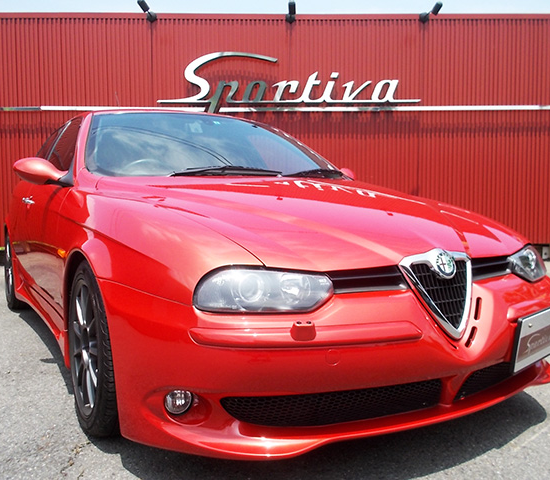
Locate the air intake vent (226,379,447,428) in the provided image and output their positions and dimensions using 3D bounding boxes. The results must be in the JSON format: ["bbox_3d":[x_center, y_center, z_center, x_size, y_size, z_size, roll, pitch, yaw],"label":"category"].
[{"bbox_3d":[0.162,0.430,1.420,0.610,0.110,0.080,-1,4,-16],"label":"air intake vent"}]

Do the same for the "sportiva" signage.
[{"bbox_3d":[0.192,-1.974,6.869,3.370,0.810,0.090,0,4,-1],"label":"\"sportiva\" signage"}]

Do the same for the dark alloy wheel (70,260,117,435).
[{"bbox_3d":[-0.562,0.378,1.930,0.225,0.640,0.640,-3,5,-31],"label":"dark alloy wheel"}]

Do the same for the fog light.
[{"bbox_3d":[-0.247,0.412,1.367,0.070,0.065,0.050,-2,5,-23],"label":"fog light"}]

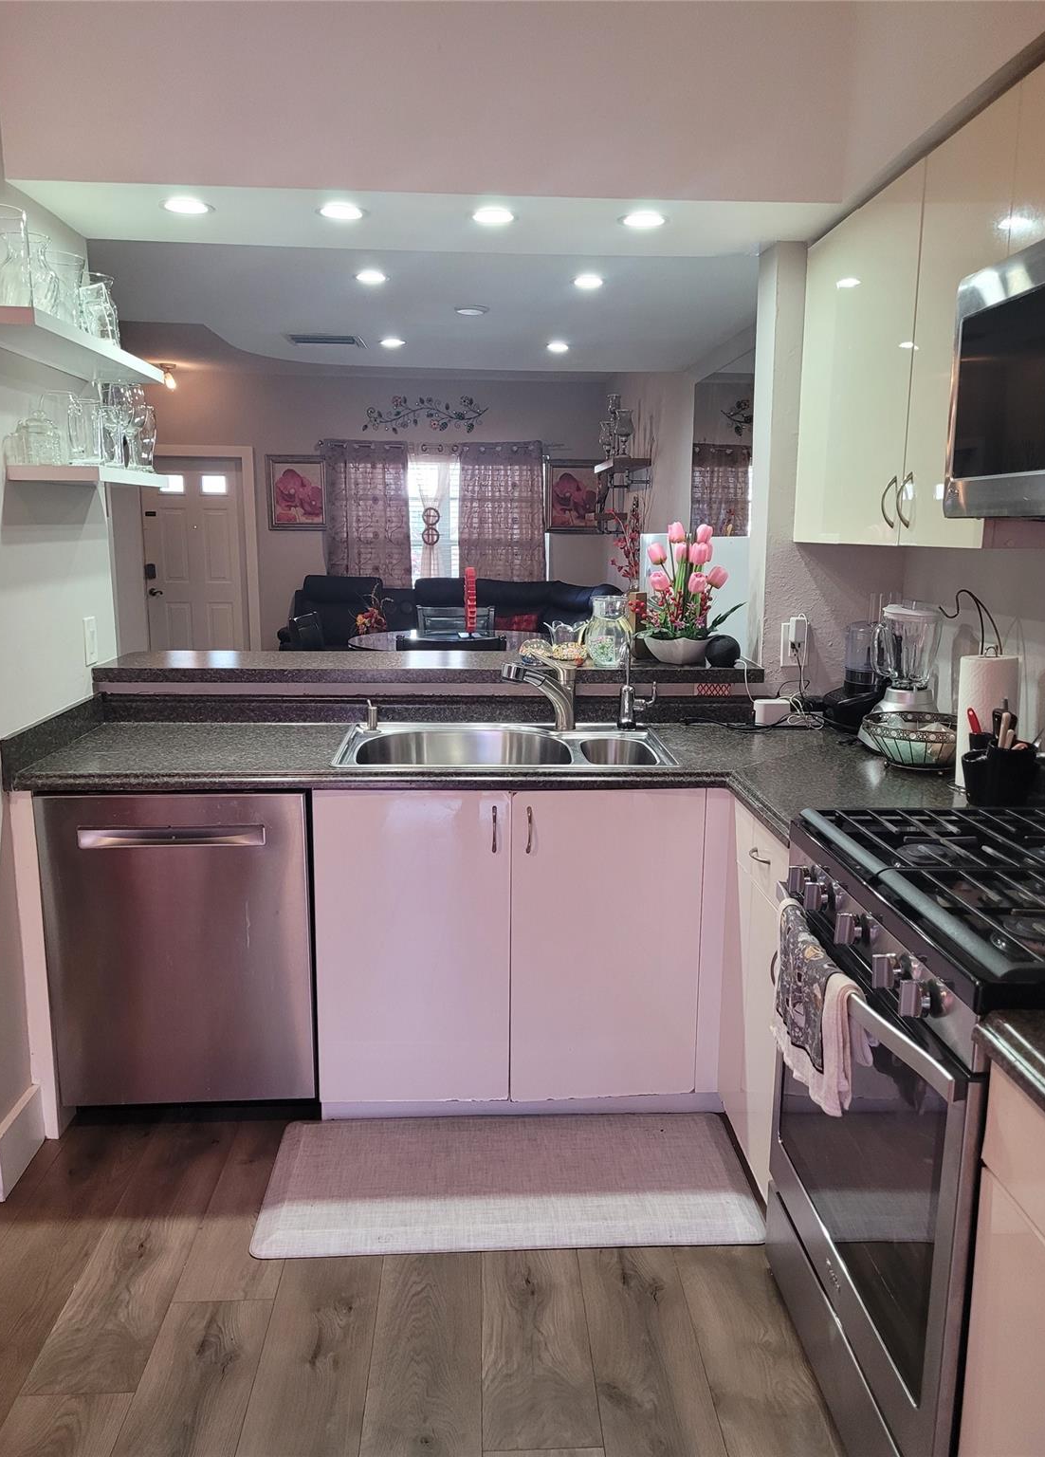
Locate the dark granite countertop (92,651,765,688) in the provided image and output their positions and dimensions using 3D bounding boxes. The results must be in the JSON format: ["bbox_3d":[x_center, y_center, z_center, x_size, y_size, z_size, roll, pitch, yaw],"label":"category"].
[{"bbox_3d":[-0.266,-0.191,3.343,1.910,0.042,0.440,0,11,-3],"label":"dark granite countertop"}]

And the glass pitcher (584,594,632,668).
[{"bbox_3d":[0.252,-0.290,3.220,0.136,0.205,0.136,0,11,0],"label":"glass pitcher"}]

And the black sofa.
[{"bbox_3d":[-0.557,-0.698,8.764,2.650,1.020,1.150,0,11,-3],"label":"black sofa"}]

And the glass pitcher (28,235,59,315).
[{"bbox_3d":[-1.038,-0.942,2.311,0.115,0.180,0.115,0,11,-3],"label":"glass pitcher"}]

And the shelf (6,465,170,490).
[{"bbox_3d":[-1.093,-0.643,2.807,0.208,0.034,0.585,0,11,-3],"label":"shelf"}]

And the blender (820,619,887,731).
[{"bbox_3d":[0.941,-0.155,2.994,0.220,0.345,0.200,-9,14,-39],"label":"blender"}]

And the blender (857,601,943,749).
[{"bbox_3d":[0.989,-0.136,2.799,0.200,0.381,0.185,-2,11,-11],"label":"blender"}]

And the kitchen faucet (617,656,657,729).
[{"bbox_3d":[0.322,-0.114,3.039,0.115,0.243,0.130,1,11,5],"label":"kitchen faucet"}]

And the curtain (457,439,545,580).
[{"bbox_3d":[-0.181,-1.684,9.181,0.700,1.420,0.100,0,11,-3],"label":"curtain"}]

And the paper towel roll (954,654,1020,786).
[{"bbox_3d":[1.003,-0.011,2.373,0.118,0.281,0.118,0,11,0],"label":"paper towel roll"}]

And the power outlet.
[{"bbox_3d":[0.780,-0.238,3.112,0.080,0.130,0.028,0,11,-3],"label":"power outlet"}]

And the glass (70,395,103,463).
[{"bbox_3d":[-1.077,-0.731,2.709,0.085,0.176,0.085,0,11,-3],"label":"glass"}]

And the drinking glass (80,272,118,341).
[{"bbox_3d":[-1.031,-1.016,2.668,0.090,0.175,0.090,0,11,-3],"label":"drinking glass"}]

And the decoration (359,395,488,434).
[{"bbox_3d":[-0.808,-2.638,9.170,1.035,0.303,0.040,0,11,-3],"label":"decoration"}]

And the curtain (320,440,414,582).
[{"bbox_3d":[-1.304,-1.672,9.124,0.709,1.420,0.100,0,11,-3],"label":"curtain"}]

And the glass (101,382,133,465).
[{"bbox_3d":[-1.040,-0.770,2.800,0.086,0.221,0.086,0,11,-3],"label":"glass"}]

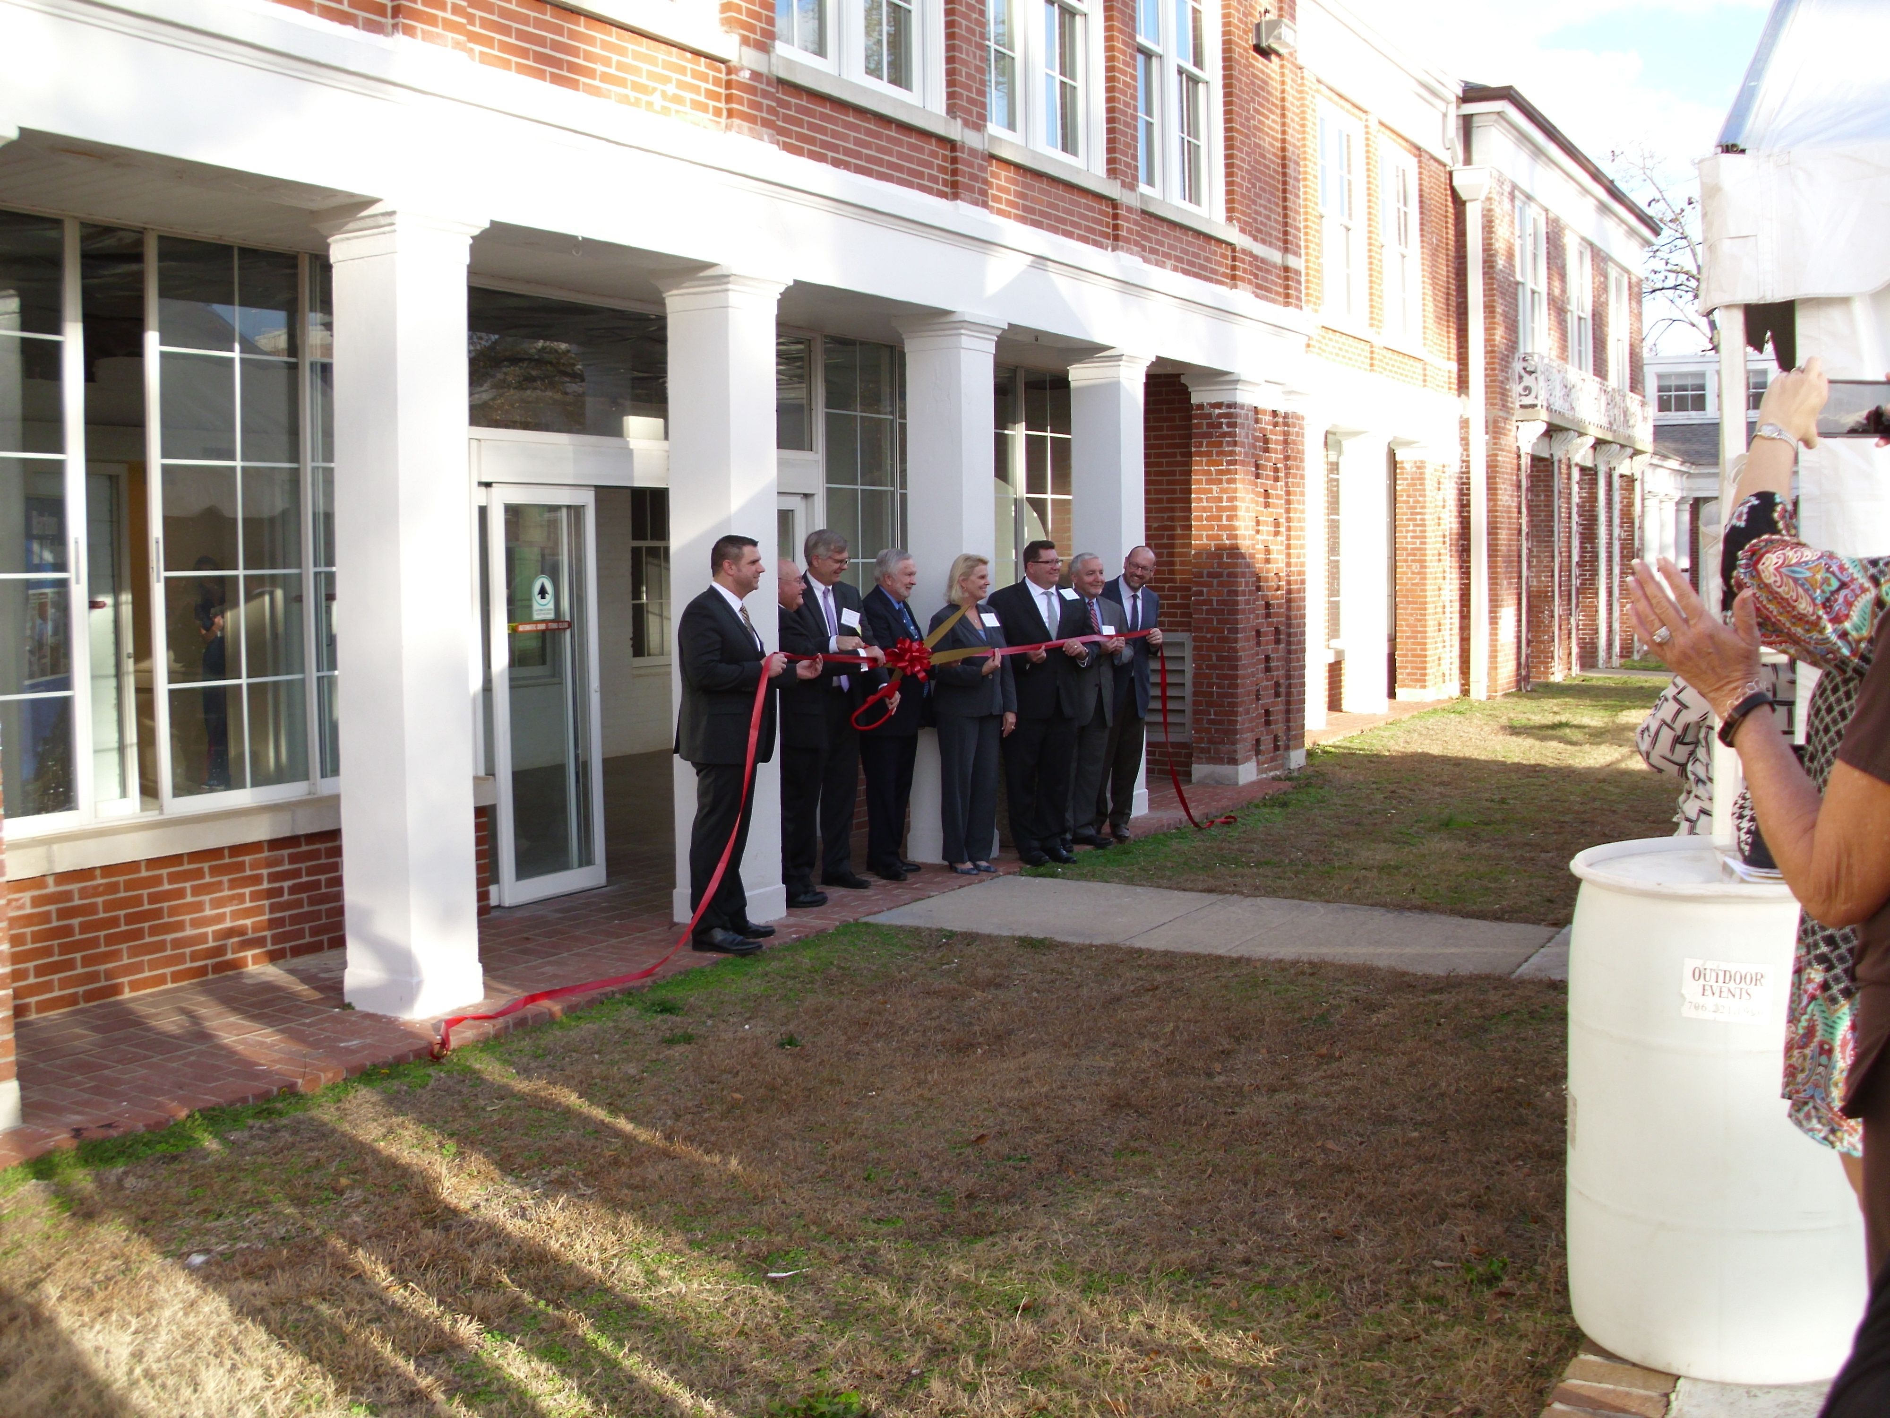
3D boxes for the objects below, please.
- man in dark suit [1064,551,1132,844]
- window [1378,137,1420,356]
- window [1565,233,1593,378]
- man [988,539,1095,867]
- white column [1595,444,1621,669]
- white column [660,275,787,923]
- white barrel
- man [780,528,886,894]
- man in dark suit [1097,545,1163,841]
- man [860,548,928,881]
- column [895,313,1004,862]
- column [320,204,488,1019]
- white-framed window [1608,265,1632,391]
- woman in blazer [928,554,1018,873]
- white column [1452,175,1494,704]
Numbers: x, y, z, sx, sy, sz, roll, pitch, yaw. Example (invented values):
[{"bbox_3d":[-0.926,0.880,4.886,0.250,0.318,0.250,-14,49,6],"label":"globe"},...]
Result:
[{"bbox_3d":[0.891,-0.057,12.059,0.500,1.705,0.380,-4,6,-44],"label":"man in dark suit"},{"bbox_3d":[5.063,-5.096,23.100,0.130,2.200,1.560,2,5,29],"label":"window"},{"bbox_3d":[8.748,-5.464,28.600,0.130,2.030,1.650,2,5,29],"label":"window"},{"bbox_3d":[0.541,-0.045,11.613,0.380,1.800,0.580,4,6,45],"label":"man"},{"bbox_3d":[9.559,-2.187,29.856,0.300,3.227,0.180,2,5,29],"label":"white column"},{"bbox_3d":[-1.016,-0.495,9.674,0.450,2.980,0.460,2,5,29],"label":"white column"},{"bbox_3d":[1.500,0.757,3.990,0.590,0.900,0.590,0,4,0],"label":"white barrel"},{"bbox_3d":[-0.557,0.001,10.640,0.560,1.840,0.420,-3,5,-35],"label":"man"},{"bbox_3d":[1.073,-0.113,12.620,0.510,1.755,0.370,-2,5,-27],"label":"man in dark suit"},{"bbox_3d":[-0.234,0.015,10.987,0.380,1.735,0.500,2,5,29],"label":"man"},{"bbox_3d":[0.034,-0.641,11.545,0.450,2.980,0.460,2,5,29],"label":"column"},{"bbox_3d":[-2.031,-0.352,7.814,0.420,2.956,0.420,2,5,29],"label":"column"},{"bbox_3d":[10.758,-6.015,33.078,0.150,2.200,1.700,2,5,29],"label":"white-framed window"},{"bbox_3d":[0.152,0.019,11.220,0.460,1.710,0.320,-4,6,-42],"label":"woman in blazer"},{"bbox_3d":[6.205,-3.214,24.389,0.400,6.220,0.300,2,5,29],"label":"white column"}]

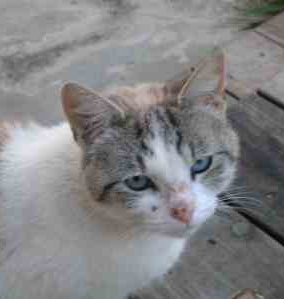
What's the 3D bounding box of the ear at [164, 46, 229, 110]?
[{"bbox_3d":[0.040,-0.050,0.575,0.039,0.046,0.028,12,8,-31],"label":"ear"}]

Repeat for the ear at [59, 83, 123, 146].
[{"bbox_3d":[-0.036,-0.026,0.567,0.040,0.046,0.027,-31,6,15],"label":"ear"}]

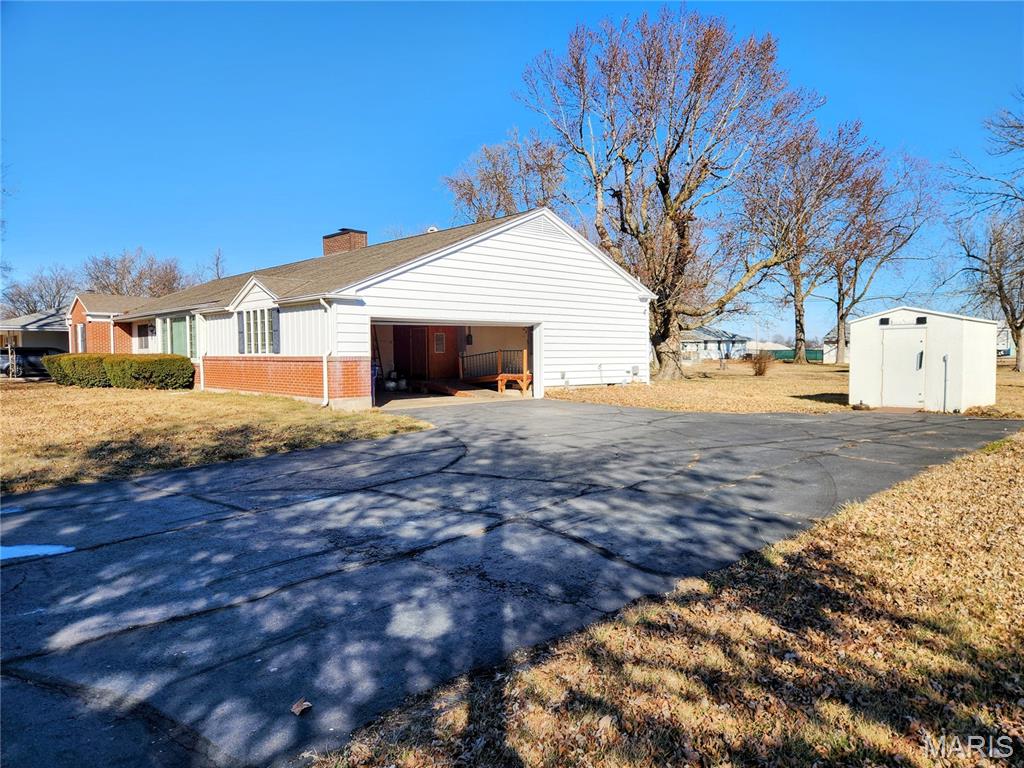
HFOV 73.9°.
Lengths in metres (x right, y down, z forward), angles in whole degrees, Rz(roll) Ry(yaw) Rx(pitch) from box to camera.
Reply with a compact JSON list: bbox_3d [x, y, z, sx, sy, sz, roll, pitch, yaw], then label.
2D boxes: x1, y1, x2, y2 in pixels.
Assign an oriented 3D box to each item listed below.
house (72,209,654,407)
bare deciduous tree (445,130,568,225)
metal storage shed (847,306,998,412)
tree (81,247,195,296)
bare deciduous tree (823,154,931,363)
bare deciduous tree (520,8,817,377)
[{"bbox_3d":[-9.393,-3.105,28.910,12.041,6.137,28.975,-3,4,-43],"label":"house"},{"bbox_3d":[-0.256,-9.242,47.377,9.200,16.556,9.000,0,3,0],"label":"bare deciduous tree"},{"bbox_3d":[10.150,-0.652,16.765,3.085,2.342,2.408,-3,4,-43],"label":"metal storage shed"},{"bbox_3d":[-37.088,-7.558,68.273,11.500,11.980,11.000,-2,3,-29],"label":"tree"},{"bbox_3d":[32.382,-11.226,61.426,10.500,18.718,10.000,1,3,28],"label":"bare deciduous tree"},{"bbox_3d":[6.676,-8.069,29.156,12.600,15.666,12.000,0,3,13],"label":"bare deciduous tree"}]

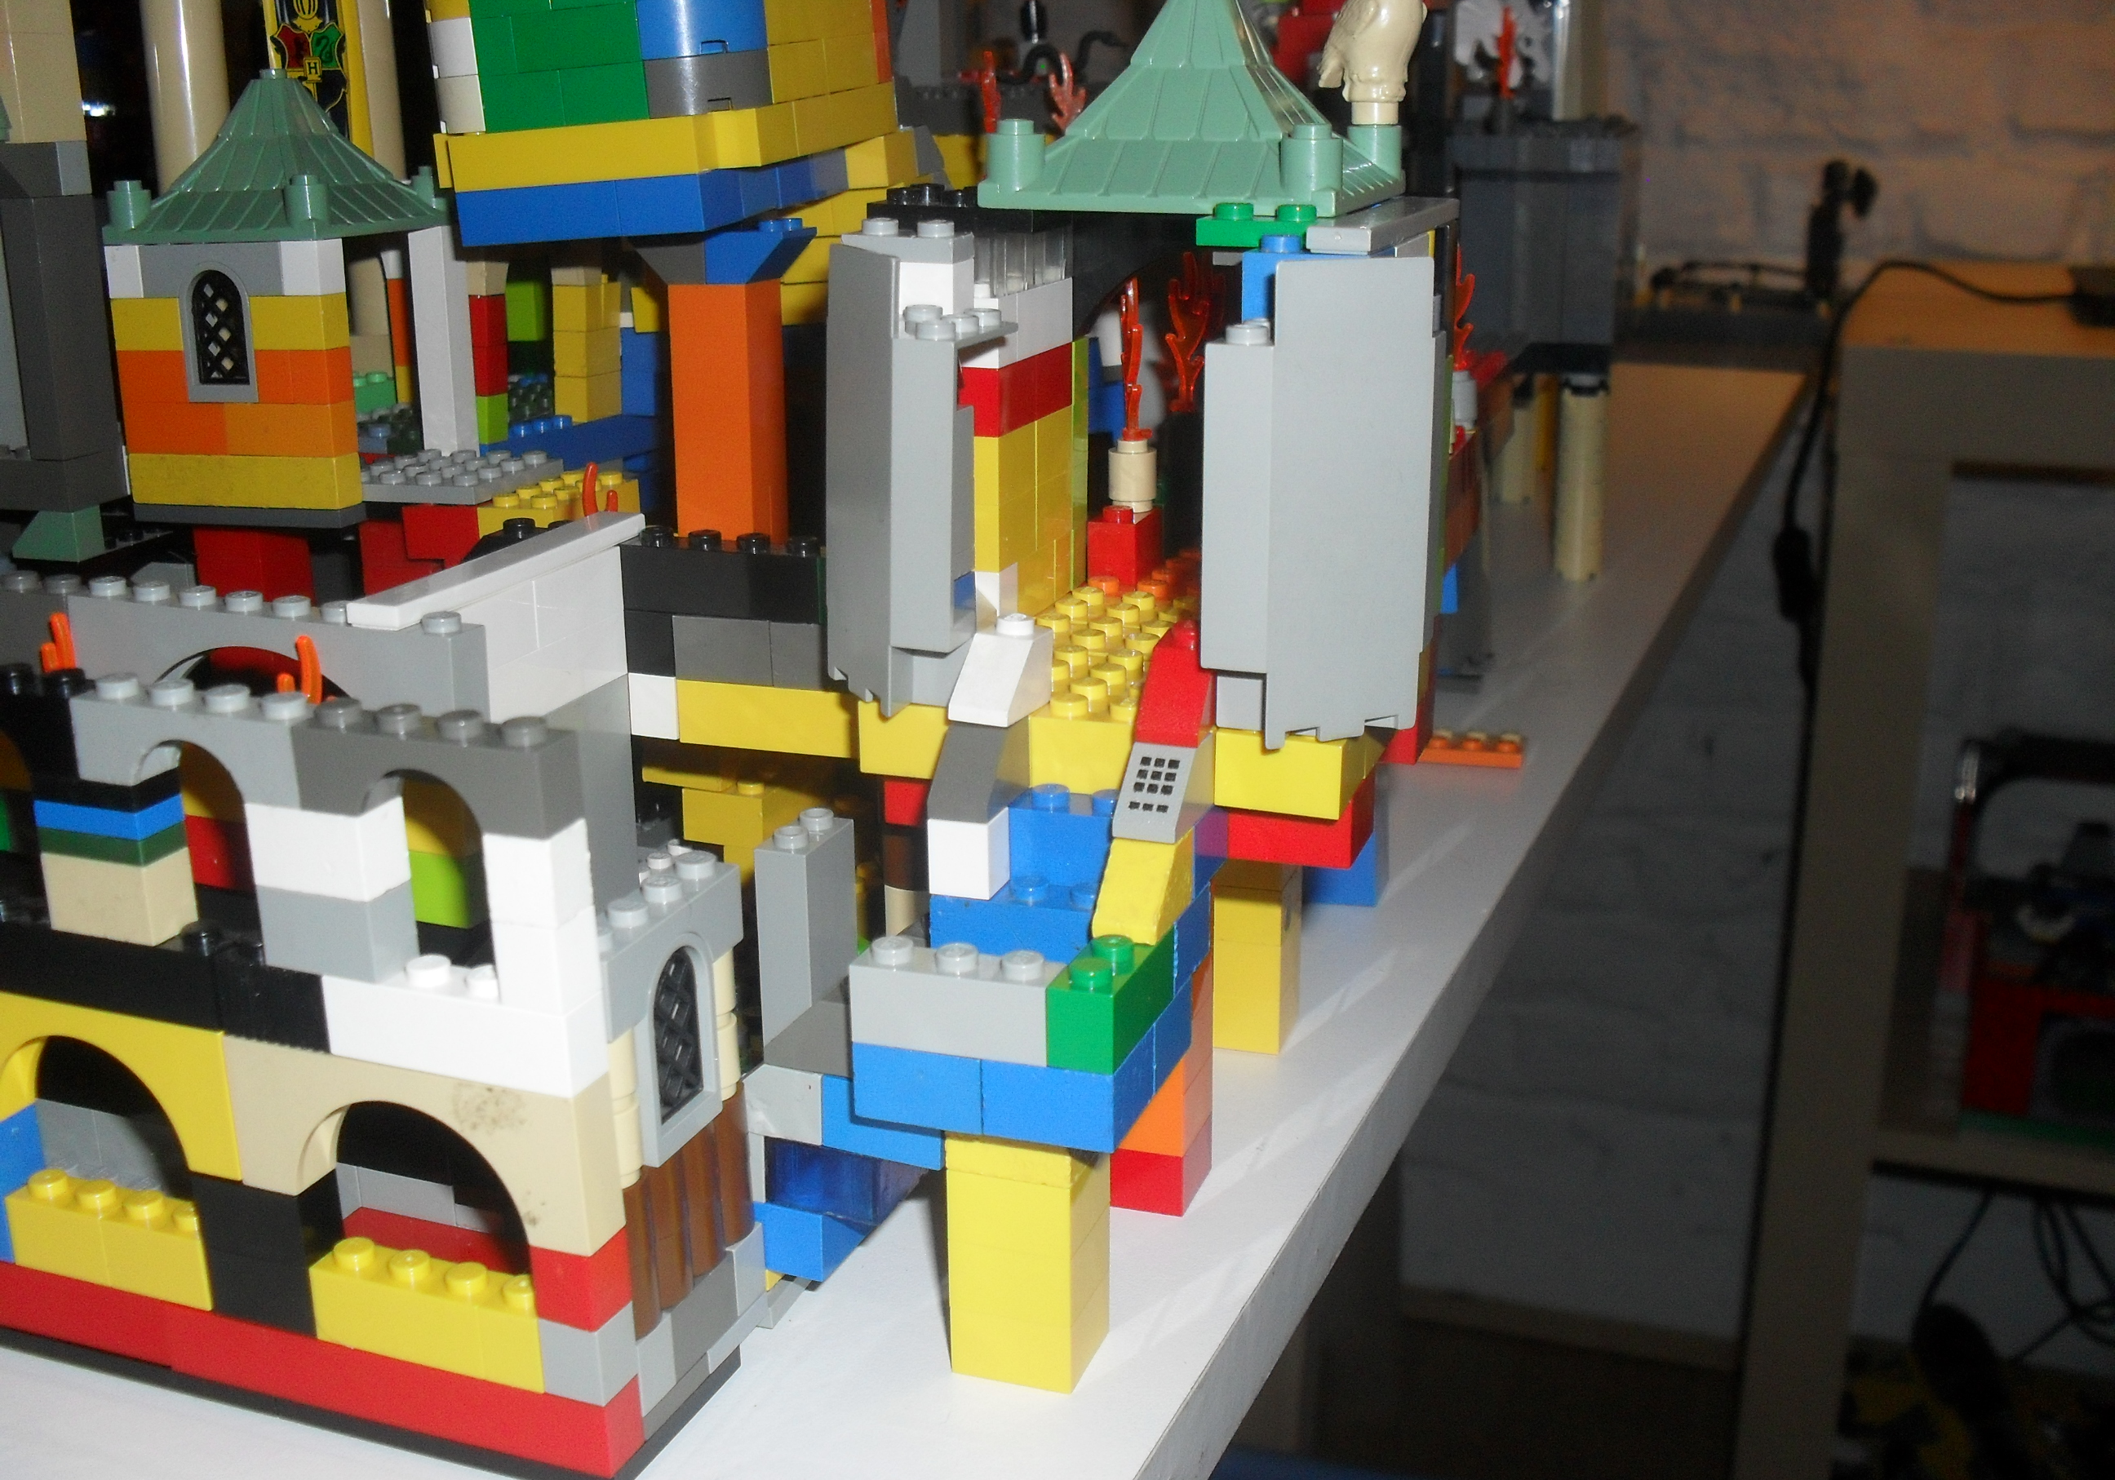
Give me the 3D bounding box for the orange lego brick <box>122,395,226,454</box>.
[{"bbox_3d":[-0.163,-0.059,0.401,0.024,0.010,0.008,5,17,18],"label":"orange lego brick"}]

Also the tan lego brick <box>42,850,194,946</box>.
[{"bbox_3d":[-0.110,0.018,0.252,0.016,0.010,0.008,5,17,19],"label":"tan lego brick"}]

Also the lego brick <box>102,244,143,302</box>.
[{"bbox_3d":[-0.169,-0.087,0.394,0.008,0.010,0.008,4,15,18],"label":"lego brick"}]

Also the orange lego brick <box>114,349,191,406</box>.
[{"bbox_3d":[-0.169,-0.070,0.407,0.016,0.011,0.008,5,17,19],"label":"orange lego brick"}]

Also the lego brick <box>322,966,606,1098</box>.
[{"bbox_3d":[-0.065,0.031,0.238,0.032,0.011,0.008,6,18,21],"label":"lego brick"}]

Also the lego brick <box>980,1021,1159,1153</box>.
[{"bbox_3d":[0.002,0.039,0.250,0.016,0.011,0.016,5,17,19],"label":"lego brick"}]

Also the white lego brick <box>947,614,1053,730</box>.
[{"bbox_3d":[-0.007,-0.009,0.275,0.008,0.011,0.016,5,17,19],"label":"white lego brick"}]

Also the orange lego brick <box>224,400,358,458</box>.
[{"bbox_3d":[-0.144,-0.059,0.401,0.024,0.011,0.008,5,17,19],"label":"orange lego brick"}]

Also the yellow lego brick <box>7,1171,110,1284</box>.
[{"bbox_3d":[-0.123,0.060,0.270,0.016,0.011,0.008,5,17,20],"label":"yellow lego brick"}]

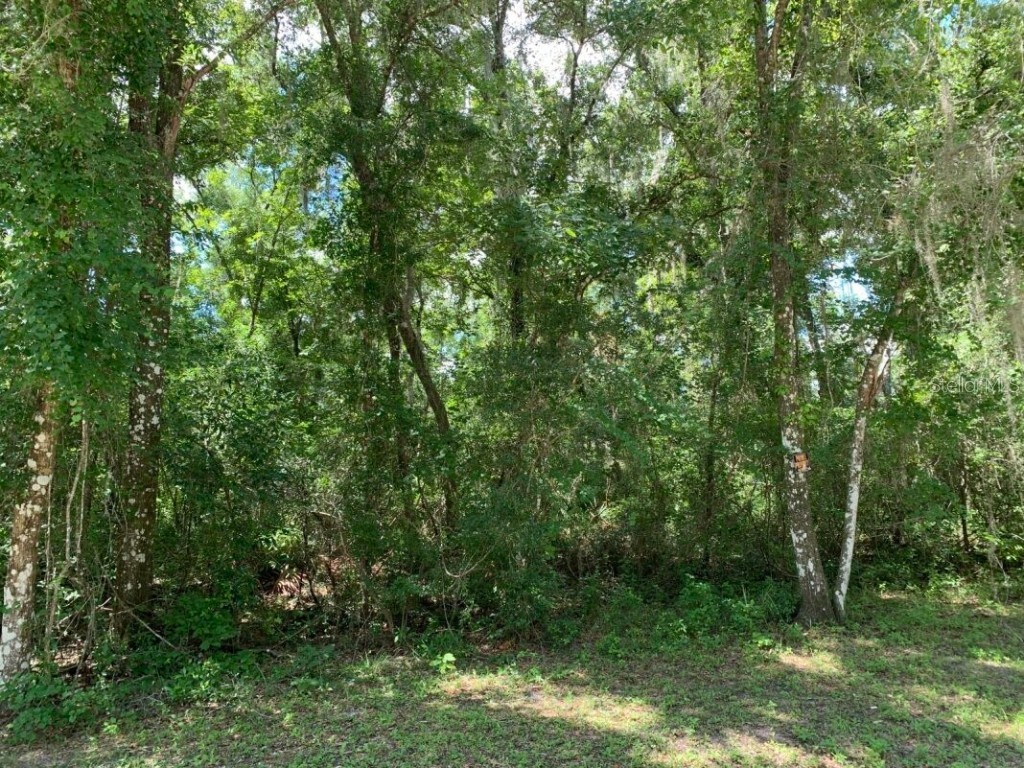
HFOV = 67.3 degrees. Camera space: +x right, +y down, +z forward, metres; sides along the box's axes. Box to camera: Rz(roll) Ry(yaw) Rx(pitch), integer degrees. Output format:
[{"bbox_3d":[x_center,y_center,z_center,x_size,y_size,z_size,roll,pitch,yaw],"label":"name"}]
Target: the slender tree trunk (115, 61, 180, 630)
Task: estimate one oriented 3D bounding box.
[{"bbox_3d":[-4.100,-0.615,8.771,0.500,6.600,0.460,0,-8,0],"label":"slender tree trunk"}]

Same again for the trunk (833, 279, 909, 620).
[{"bbox_3d":[4.230,0.696,9.193,0.450,4.100,0.380,13,-8,2],"label":"trunk"}]

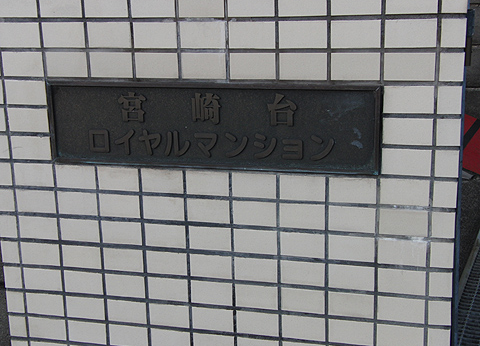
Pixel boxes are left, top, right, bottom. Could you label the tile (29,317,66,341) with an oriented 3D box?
[{"bbox_3d":[-0.515,0.416,2.119,0.108,0.060,0.010,3,15,15],"label":"tile"}]

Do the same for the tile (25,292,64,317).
[{"bbox_3d":[-0.510,0.342,2.081,0.108,0.061,0.010,3,15,15],"label":"tile"}]

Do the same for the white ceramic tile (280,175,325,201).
[{"bbox_3d":[0.146,0.033,1.844,0.108,0.060,0.010,3,15,15],"label":"white ceramic tile"}]

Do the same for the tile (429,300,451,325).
[{"bbox_3d":[0.459,0.319,1.818,0.050,0.061,0.010,2,15,15],"label":"tile"}]

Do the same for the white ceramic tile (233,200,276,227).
[{"bbox_3d":[0.039,0.100,1.938,0.108,0.060,0.010,2,15,14],"label":"white ceramic tile"}]

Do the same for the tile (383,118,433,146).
[{"bbox_3d":[0.379,-0.096,1.794,0.108,0.060,0.010,2,15,14],"label":"tile"}]

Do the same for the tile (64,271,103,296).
[{"bbox_3d":[-0.401,0.282,2.042,0.108,0.061,0.010,2,15,15],"label":"tile"}]

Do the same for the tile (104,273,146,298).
[{"bbox_3d":[-0.294,0.289,2.038,0.108,0.060,0.010,2,15,14],"label":"tile"}]

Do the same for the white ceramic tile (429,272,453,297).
[{"bbox_3d":[0.455,0.249,1.792,0.050,0.061,0.010,3,15,15],"label":"white ceramic tile"}]

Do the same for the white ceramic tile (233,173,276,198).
[{"bbox_3d":[0.035,0.029,1.869,0.108,0.060,0.010,2,15,15],"label":"white ceramic tile"}]

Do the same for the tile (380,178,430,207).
[{"bbox_3d":[0.372,0.041,1.784,0.108,0.060,0.010,3,15,15],"label":"tile"}]

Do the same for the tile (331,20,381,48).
[{"bbox_3d":[0.251,-0.303,1.714,0.108,0.060,0.010,3,15,15],"label":"tile"}]

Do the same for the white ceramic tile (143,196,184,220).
[{"bbox_3d":[-0.185,0.085,1.931,0.108,0.061,0.010,2,15,15],"label":"white ceramic tile"}]

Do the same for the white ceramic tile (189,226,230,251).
[{"bbox_3d":[-0.075,0.165,1.987,0.108,0.060,0.010,2,15,14],"label":"white ceramic tile"}]

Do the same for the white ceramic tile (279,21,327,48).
[{"bbox_3d":[0.139,-0.305,1.739,0.108,0.061,0.010,2,15,15],"label":"white ceramic tile"}]

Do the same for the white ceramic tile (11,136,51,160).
[{"bbox_3d":[-0.520,-0.064,1.976,0.108,0.061,0.010,3,15,15],"label":"white ceramic tile"}]

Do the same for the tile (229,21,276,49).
[{"bbox_3d":[0.027,-0.311,1.773,0.108,0.060,0.010,3,15,15],"label":"tile"}]

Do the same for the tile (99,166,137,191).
[{"bbox_3d":[-0.301,0.013,1.963,0.108,0.060,0.010,3,15,15],"label":"tile"}]

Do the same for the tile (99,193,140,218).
[{"bbox_3d":[-0.300,0.081,1.981,0.108,0.060,0.010,3,15,15],"label":"tile"}]

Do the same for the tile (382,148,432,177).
[{"bbox_3d":[0.369,-0.025,1.765,0.108,0.060,0.010,2,15,15],"label":"tile"}]

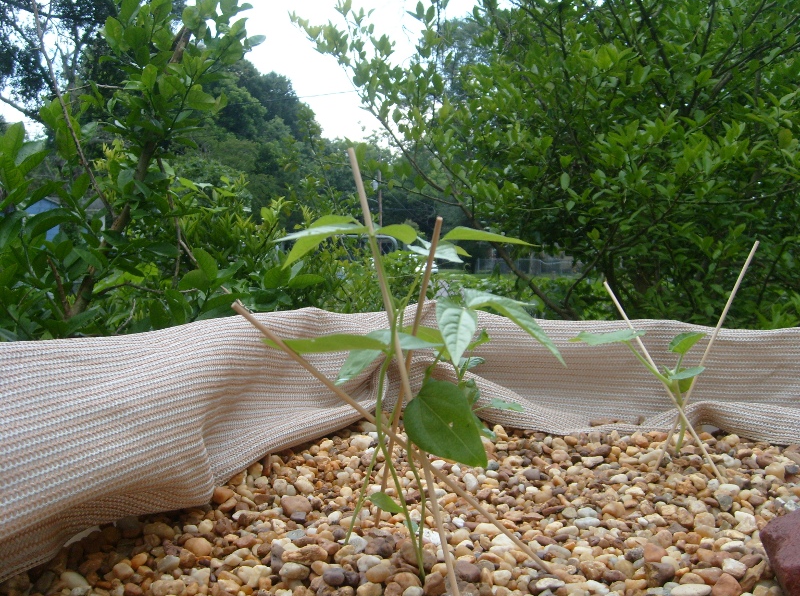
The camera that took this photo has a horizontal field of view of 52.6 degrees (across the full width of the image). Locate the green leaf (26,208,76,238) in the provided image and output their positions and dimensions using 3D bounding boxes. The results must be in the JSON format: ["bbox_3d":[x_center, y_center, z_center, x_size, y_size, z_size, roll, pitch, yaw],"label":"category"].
[{"bbox_3d":[-0.603,-0.129,1.400,0.090,0.050,0.045,-1,3,-11],"label":"green leaf"}]

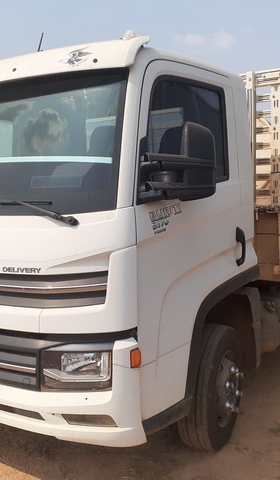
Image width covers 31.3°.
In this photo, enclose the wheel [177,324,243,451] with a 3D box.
[{"bbox_3d":[0.458,0.946,3.311,0.240,0.785,0.785,2,6,28],"label":"wheel"}]

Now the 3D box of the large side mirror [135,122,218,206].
[{"bbox_3d":[0.192,-0.366,2.364,0.280,0.385,0.350,2,6,34],"label":"large side mirror"}]

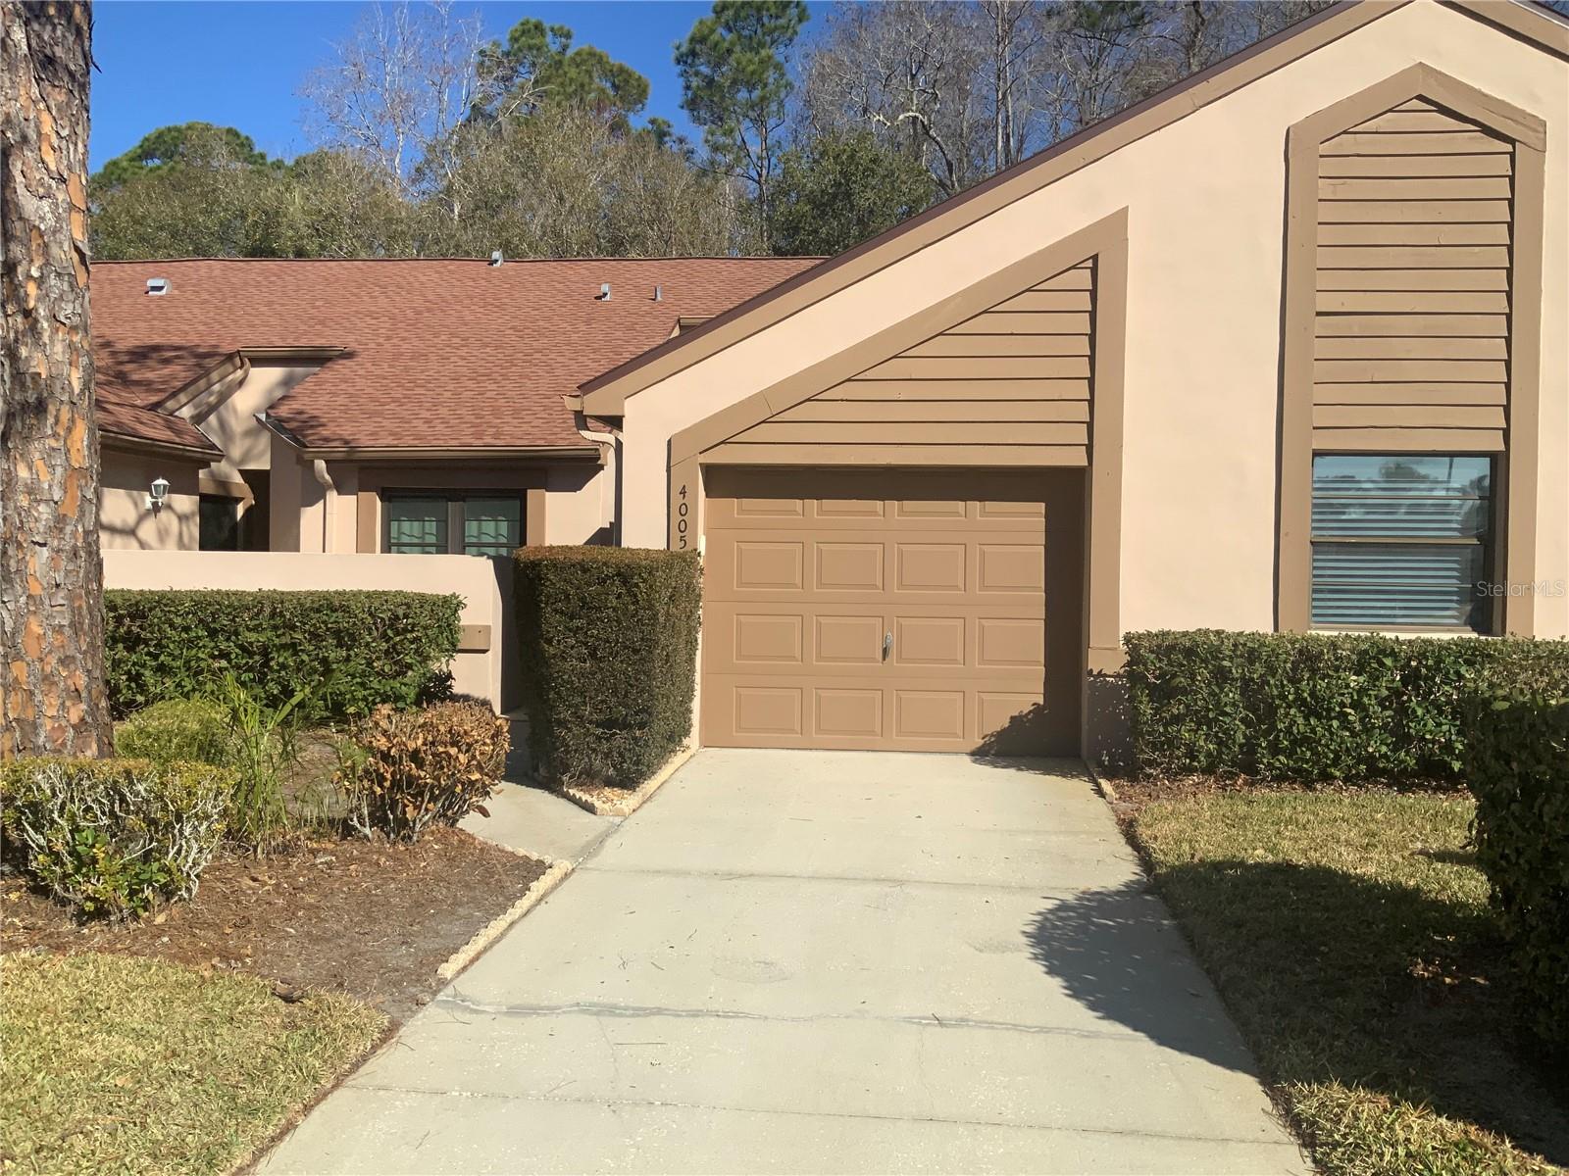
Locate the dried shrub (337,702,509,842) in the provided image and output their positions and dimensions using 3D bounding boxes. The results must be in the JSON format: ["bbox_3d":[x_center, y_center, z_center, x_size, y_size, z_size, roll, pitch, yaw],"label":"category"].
[{"bbox_3d":[-1.895,0.931,6.900,0.860,0.700,0.800,1,1,5],"label":"dried shrub"}]

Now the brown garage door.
[{"bbox_3d":[0.780,0.122,9.540,2.750,2.120,0.080,1,1,5],"label":"brown garage door"}]

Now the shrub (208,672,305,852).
[{"bbox_3d":[-2.624,0.850,6.550,0.500,0.860,0.460,1,1,5],"label":"shrub"}]

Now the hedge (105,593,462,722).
[{"bbox_3d":[-4.127,0.506,10.650,2.950,1.000,0.800,1,1,5],"label":"hedge"}]

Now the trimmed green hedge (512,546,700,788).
[{"bbox_3d":[-1.202,0.474,8.800,1.120,1.450,1.250,1,1,5],"label":"trimmed green hedge"}]

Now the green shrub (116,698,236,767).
[{"bbox_3d":[-3.866,0.940,8.350,0.770,0.460,0.720,1,1,5],"label":"green shrub"}]

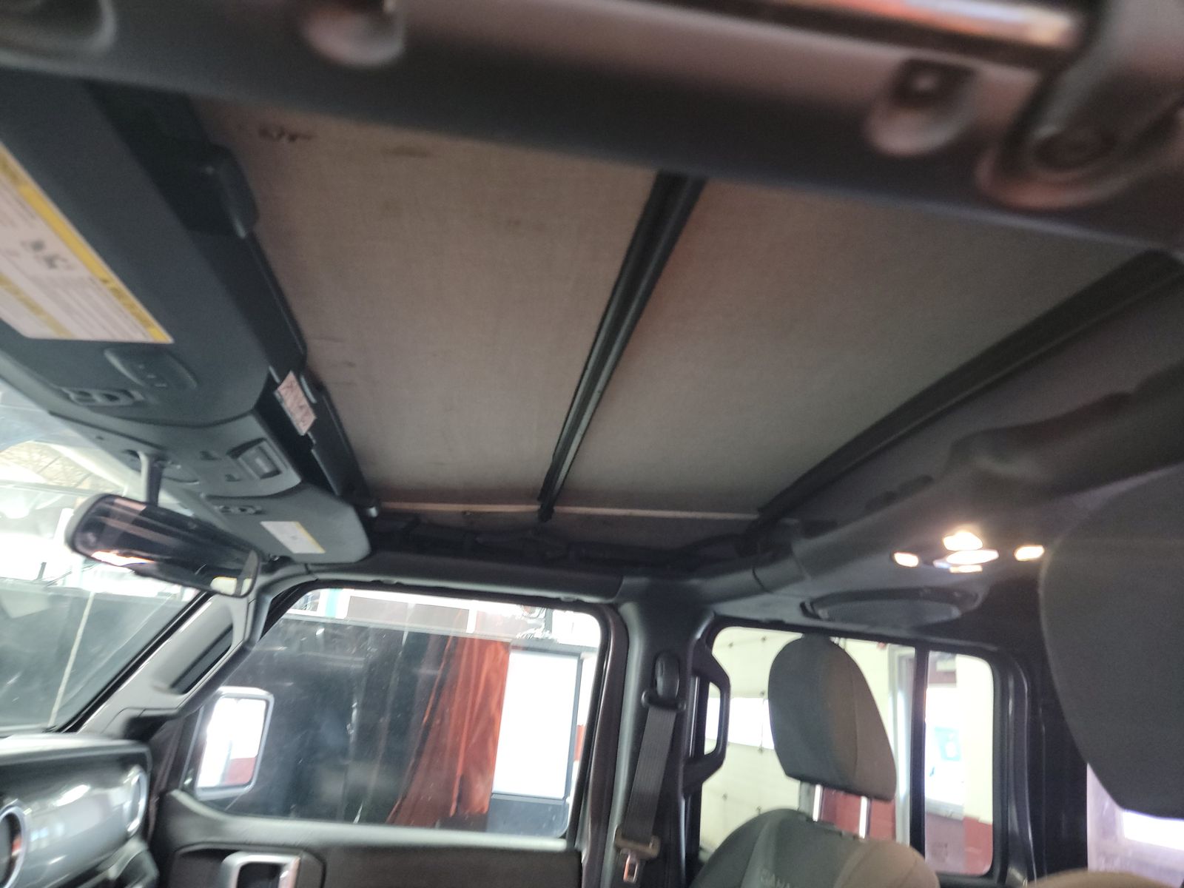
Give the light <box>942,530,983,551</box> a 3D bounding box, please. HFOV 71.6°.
[{"bbox_3d":[0.361,0.094,0.800,0.023,0.016,0.042,8,-13,-6],"label":"light"}]

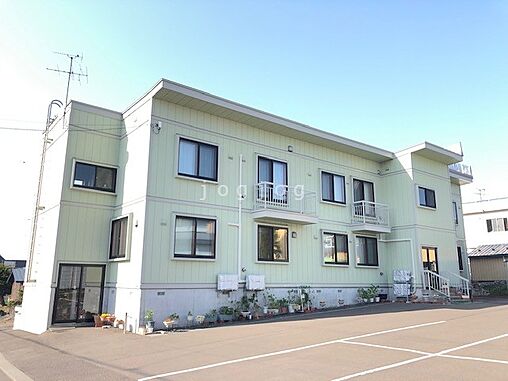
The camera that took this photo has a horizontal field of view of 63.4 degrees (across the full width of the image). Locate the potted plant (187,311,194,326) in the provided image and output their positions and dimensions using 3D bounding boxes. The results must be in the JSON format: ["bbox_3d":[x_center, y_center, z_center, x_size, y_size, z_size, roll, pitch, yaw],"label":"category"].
[{"bbox_3d":[-2.138,4.308,13.831,0.261,0.485,0.261,0,-12,0],"label":"potted plant"}]

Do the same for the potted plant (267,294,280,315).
[{"bbox_3d":[0.763,4.462,16.087,0.558,0.718,0.425,10,-15,-37],"label":"potted plant"}]

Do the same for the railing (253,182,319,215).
[{"bbox_3d":[1.357,0.447,17.089,2.712,1.061,0.734,9,-15,-35],"label":"railing"}]

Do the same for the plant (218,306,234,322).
[{"bbox_3d":[-0.980,4.411,14.647,0.520,0.530,0.320,10,-15,-37],"label":"plant"}]

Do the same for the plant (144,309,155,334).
[{"bbox_3d":[-3.258,4.114,12.905,0.330,0.750,0.320,10,-15,-37],"label":"plant"}]

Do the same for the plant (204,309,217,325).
[{"bbox_3d":[-1.500,4.352,14.248,0.420,0.540,0.360,10,-15,-37],"label":"plant"}]

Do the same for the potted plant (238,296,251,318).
[{"bbox_3d":[-0.352,4.336,15.234,0.431,0.751,0.410,0,-12,0],"label":"potted plant"}]

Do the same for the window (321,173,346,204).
[{"bbox_3d":[3.862,-0.101,19.770,1.680,1.400,0.100,10,-15,-37],"label":"window"}]

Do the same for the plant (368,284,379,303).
[{"bbox_3d":[5.642,4.863,19.399,0.439,0.824,0.417,10,-15,-36],"label":"plant"}]

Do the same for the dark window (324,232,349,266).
[{"bbox_3d":[3.873,2.747,19.259,1.753,1.416,0.120,10,-15,-37],"label":"dark window"}]

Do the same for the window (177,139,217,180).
[{"bbox_3d":[-2.042,-1.125,15.403,1.676,1.400,0.120,10,-15,-37],"label":"window"}]

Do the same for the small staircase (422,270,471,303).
[{"bbox_3d":[9.378,4.609,19.941,2.000,1.420,1.400,10,-15,-37],"label":"small staircase"}]

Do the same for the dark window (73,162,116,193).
[{"bbox_3d":[-5.994,-0.482,15.636,1.570,0.938,0.120,10,-15,-37],"label":"dark window"}]

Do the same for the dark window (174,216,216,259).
[{"bbox_3d":[-2.019,1.674,14.440,1.612,1.406,0.100,10,-15,-36],"label":"dark window"}]

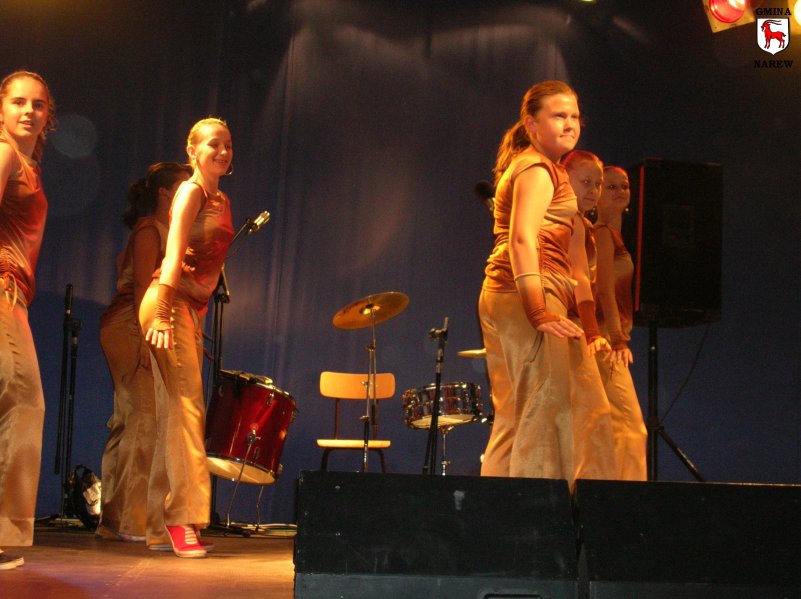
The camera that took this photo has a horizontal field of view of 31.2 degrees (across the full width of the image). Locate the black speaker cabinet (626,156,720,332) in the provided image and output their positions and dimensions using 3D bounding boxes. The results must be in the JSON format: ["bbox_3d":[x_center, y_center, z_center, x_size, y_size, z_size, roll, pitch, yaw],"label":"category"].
[{"bbox_3d":[1.364,-0.277,7.430,0.450,0.775,0.470,3,-6,-12],"label":"black speaker cabinet"}]

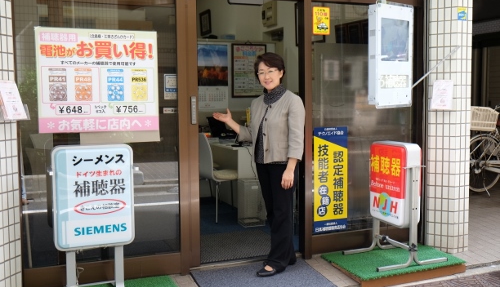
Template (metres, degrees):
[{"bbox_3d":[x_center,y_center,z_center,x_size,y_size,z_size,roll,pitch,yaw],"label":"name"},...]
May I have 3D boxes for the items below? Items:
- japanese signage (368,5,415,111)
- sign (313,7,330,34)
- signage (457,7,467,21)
[{"bbox_3d":[1.009,-0.624,3.803,0.370,0.735,0.100,-3,4,-33],"label":"japanese signage"},{"bbox_3d":[0.554,-0.941,4.059,0.149,0.208,0.006,-2,4,-21],"label":"sign"},{"bbox_3d":[1.663,-1.011,4.128,0.087,0.105,0.006,-2,4,-21],"label":"signage"}]

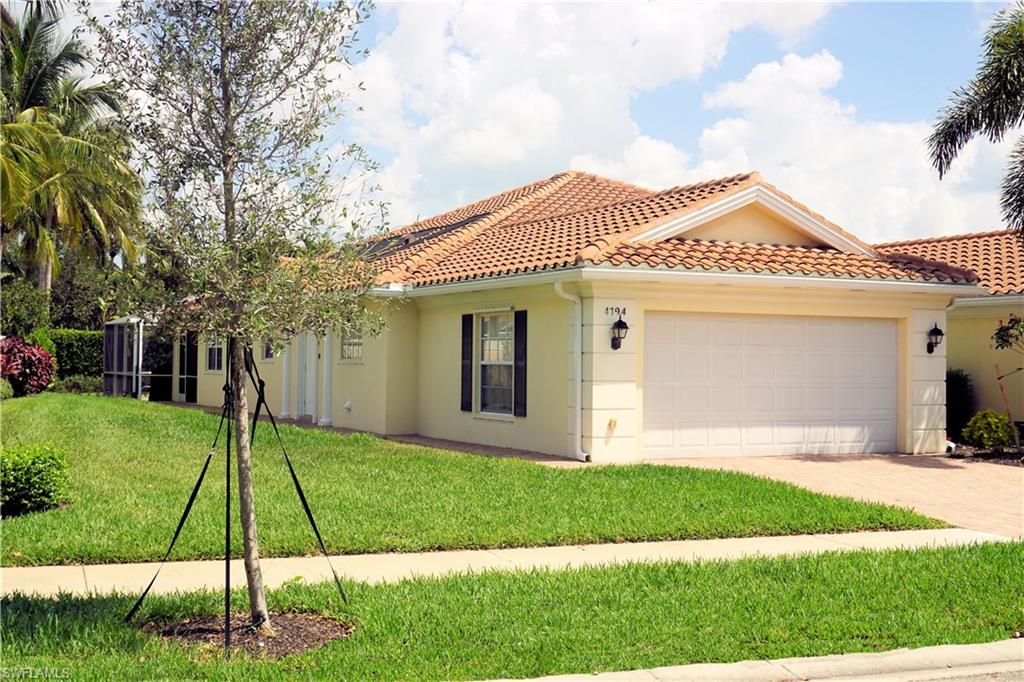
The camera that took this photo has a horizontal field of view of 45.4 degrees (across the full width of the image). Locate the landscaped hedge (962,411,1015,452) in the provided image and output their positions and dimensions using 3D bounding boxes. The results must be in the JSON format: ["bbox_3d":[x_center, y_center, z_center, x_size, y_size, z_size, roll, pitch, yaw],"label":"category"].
[{"bbox_3d":[7.934,1.493,20.400,0.820,0.670,0.800,1,-1,-28],"label":"landscaped hedge"}]

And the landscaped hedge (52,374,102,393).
[{"bbox_3d":[-15.264,1.505,43.000,1.950,0.630,0.800,1,-1,-28],"label":"landscaped hedge"}]

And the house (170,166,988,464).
[{"bbox_3d":[-1.272,-1.560,29.170,9.150,6.700,25.200,1,-1,-28],"label":"house"}]

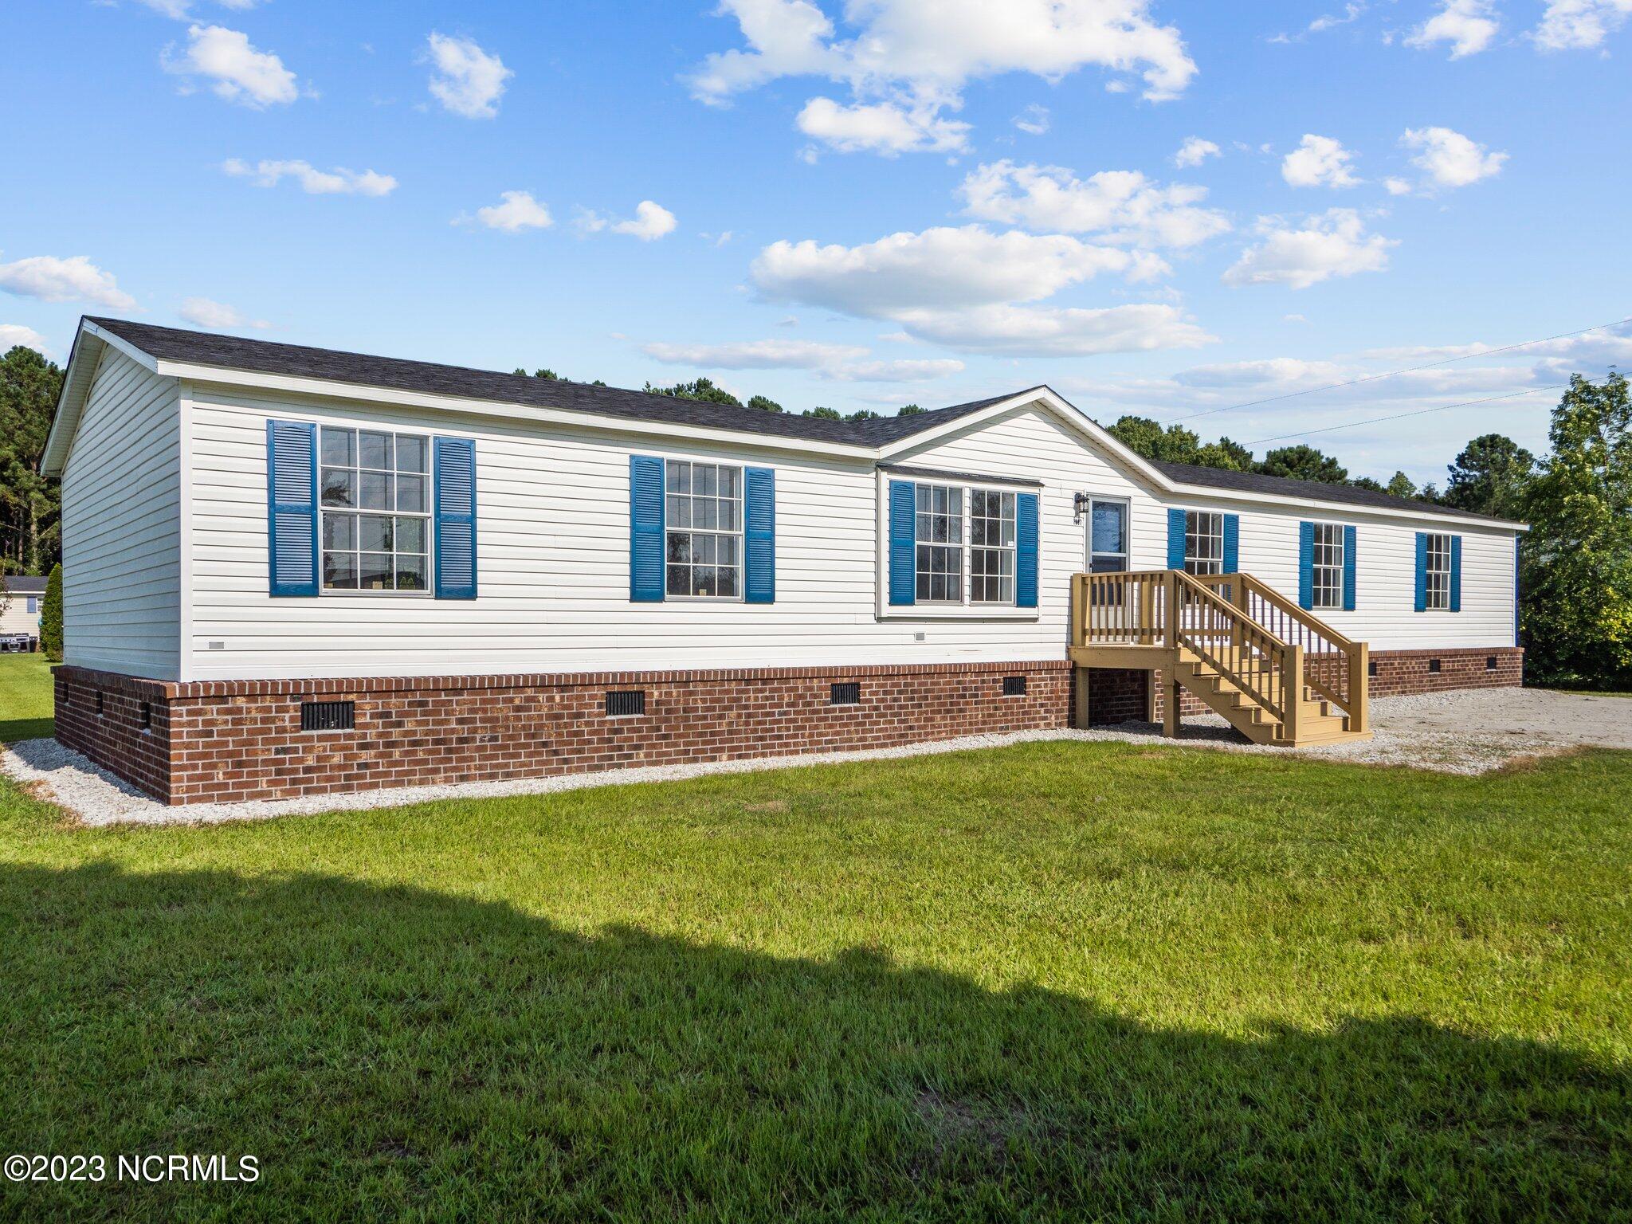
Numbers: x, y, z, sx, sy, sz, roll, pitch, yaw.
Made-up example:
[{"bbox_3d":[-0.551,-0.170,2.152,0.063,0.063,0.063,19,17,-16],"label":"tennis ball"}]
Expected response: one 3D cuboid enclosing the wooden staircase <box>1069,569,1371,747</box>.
[{"bbox_3d":[4.735,0.482,14.664,1.654,1.940,3.099,0,-1,-38],"label":"wooden staircase"}]

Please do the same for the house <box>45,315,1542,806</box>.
[{"bbox_3d":[2.180,-0.619,19.075,23.479,4.358,7.400,0,-1,-38],"label":"house"}]

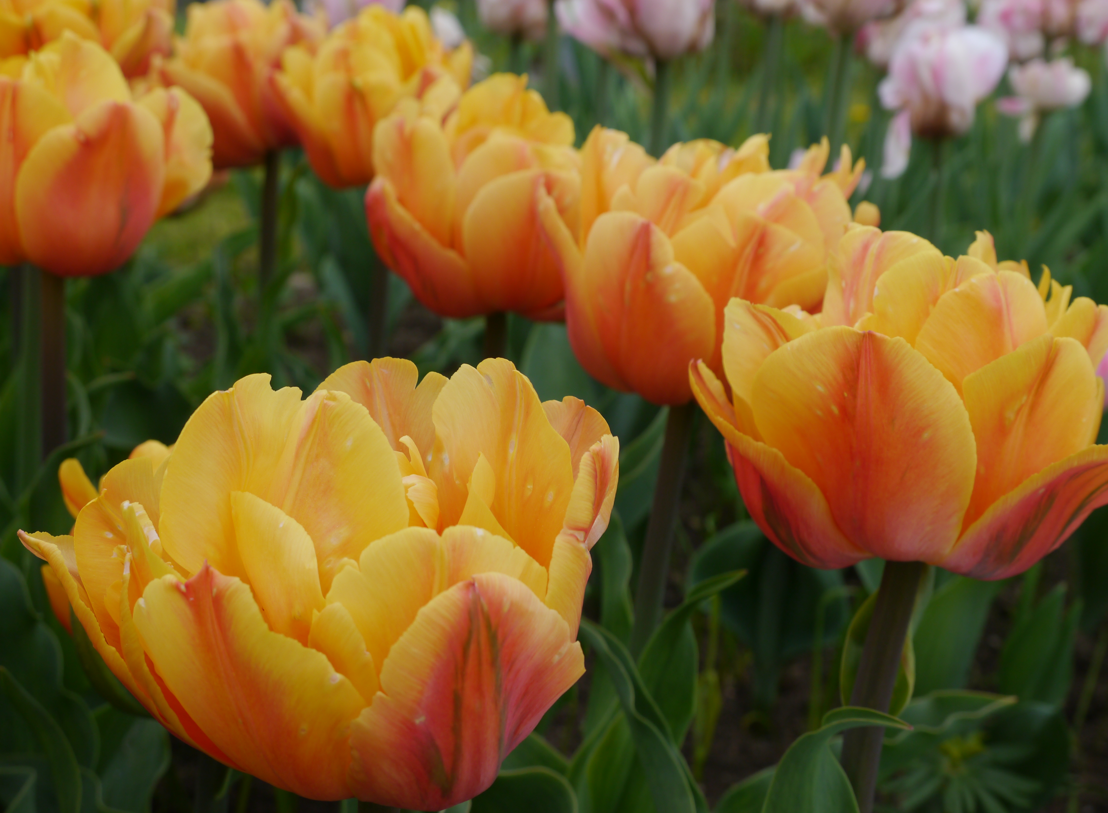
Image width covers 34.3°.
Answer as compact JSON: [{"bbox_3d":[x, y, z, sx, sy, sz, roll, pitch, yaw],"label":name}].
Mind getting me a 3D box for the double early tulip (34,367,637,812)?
[{"bbox_3d":[-0.039,0.029,0.300,0.098,0.067,0.095,0,17,0],"label":"double early tulip"}]

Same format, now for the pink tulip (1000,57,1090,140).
[{"bbox_3d":[0.320,-0.201,1.170,0.060,0.052,0.055,0,17,0],"label":"pink tulip"}]

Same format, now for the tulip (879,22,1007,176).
[{"bbox_3d":[0.239,-0.187,1.100,0.078,0.088,0.070,0,17,0],"label":"tulip"}]

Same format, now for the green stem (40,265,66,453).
[{"bbox_3d":[-0.168,-0.014,0.600,0.009,0.068,0.009,0,17,0],"label":"green stem"}]

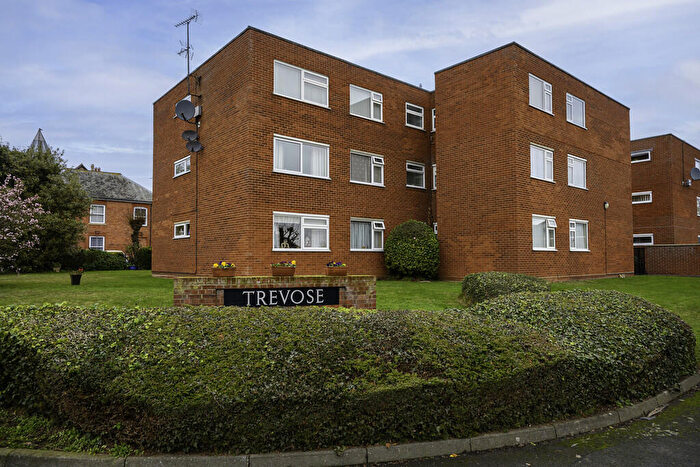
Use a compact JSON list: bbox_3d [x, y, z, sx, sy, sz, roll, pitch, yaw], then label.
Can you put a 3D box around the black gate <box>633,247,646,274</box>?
[{"bbox_3d":[16.004,1.548,25.800,0.080,1.500,0.720,2,-4,-41],"label":"black gate"}]

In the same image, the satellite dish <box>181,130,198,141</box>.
[{"bbox_3d":[-5.877,-3.597,17.068,0.580,0.460,0.250,0,-28,-12],"label":"satellite dish"}]

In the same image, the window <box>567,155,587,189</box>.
[{"bbox_3d":[9.179,-2.447,18.887,1.795,1.248,0.120,2,-4,-41],"label":"window"}]

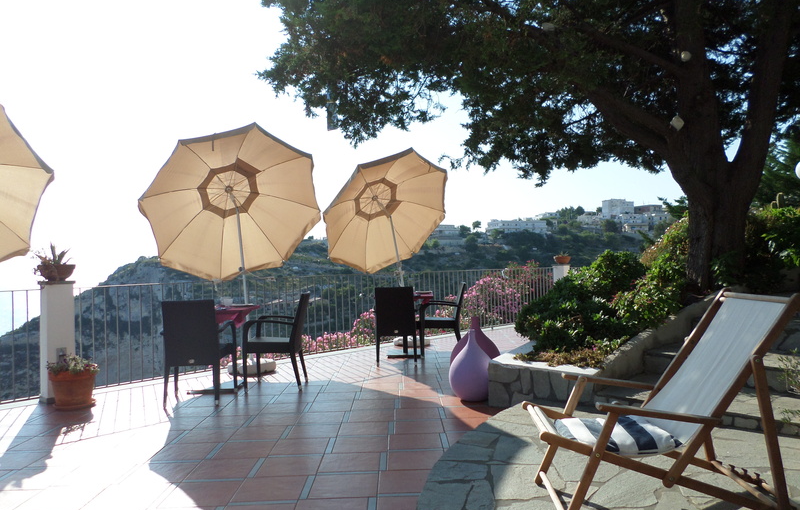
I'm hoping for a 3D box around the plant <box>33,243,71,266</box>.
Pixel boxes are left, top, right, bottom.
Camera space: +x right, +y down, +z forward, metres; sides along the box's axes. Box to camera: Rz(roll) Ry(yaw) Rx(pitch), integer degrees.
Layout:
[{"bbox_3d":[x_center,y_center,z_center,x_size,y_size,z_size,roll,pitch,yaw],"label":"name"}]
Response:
[{"bbox_3d":[-3.153,-0.006,5.228,0.310,0.210,0.280,-1,-1,-30],"label":"plant"}]

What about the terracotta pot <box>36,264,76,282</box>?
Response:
[{"bbox_3d":[-3.095,0.167,5.225,0.297,0.150,0.297,-1,-1,-30],"label":"terracotta pot"}]

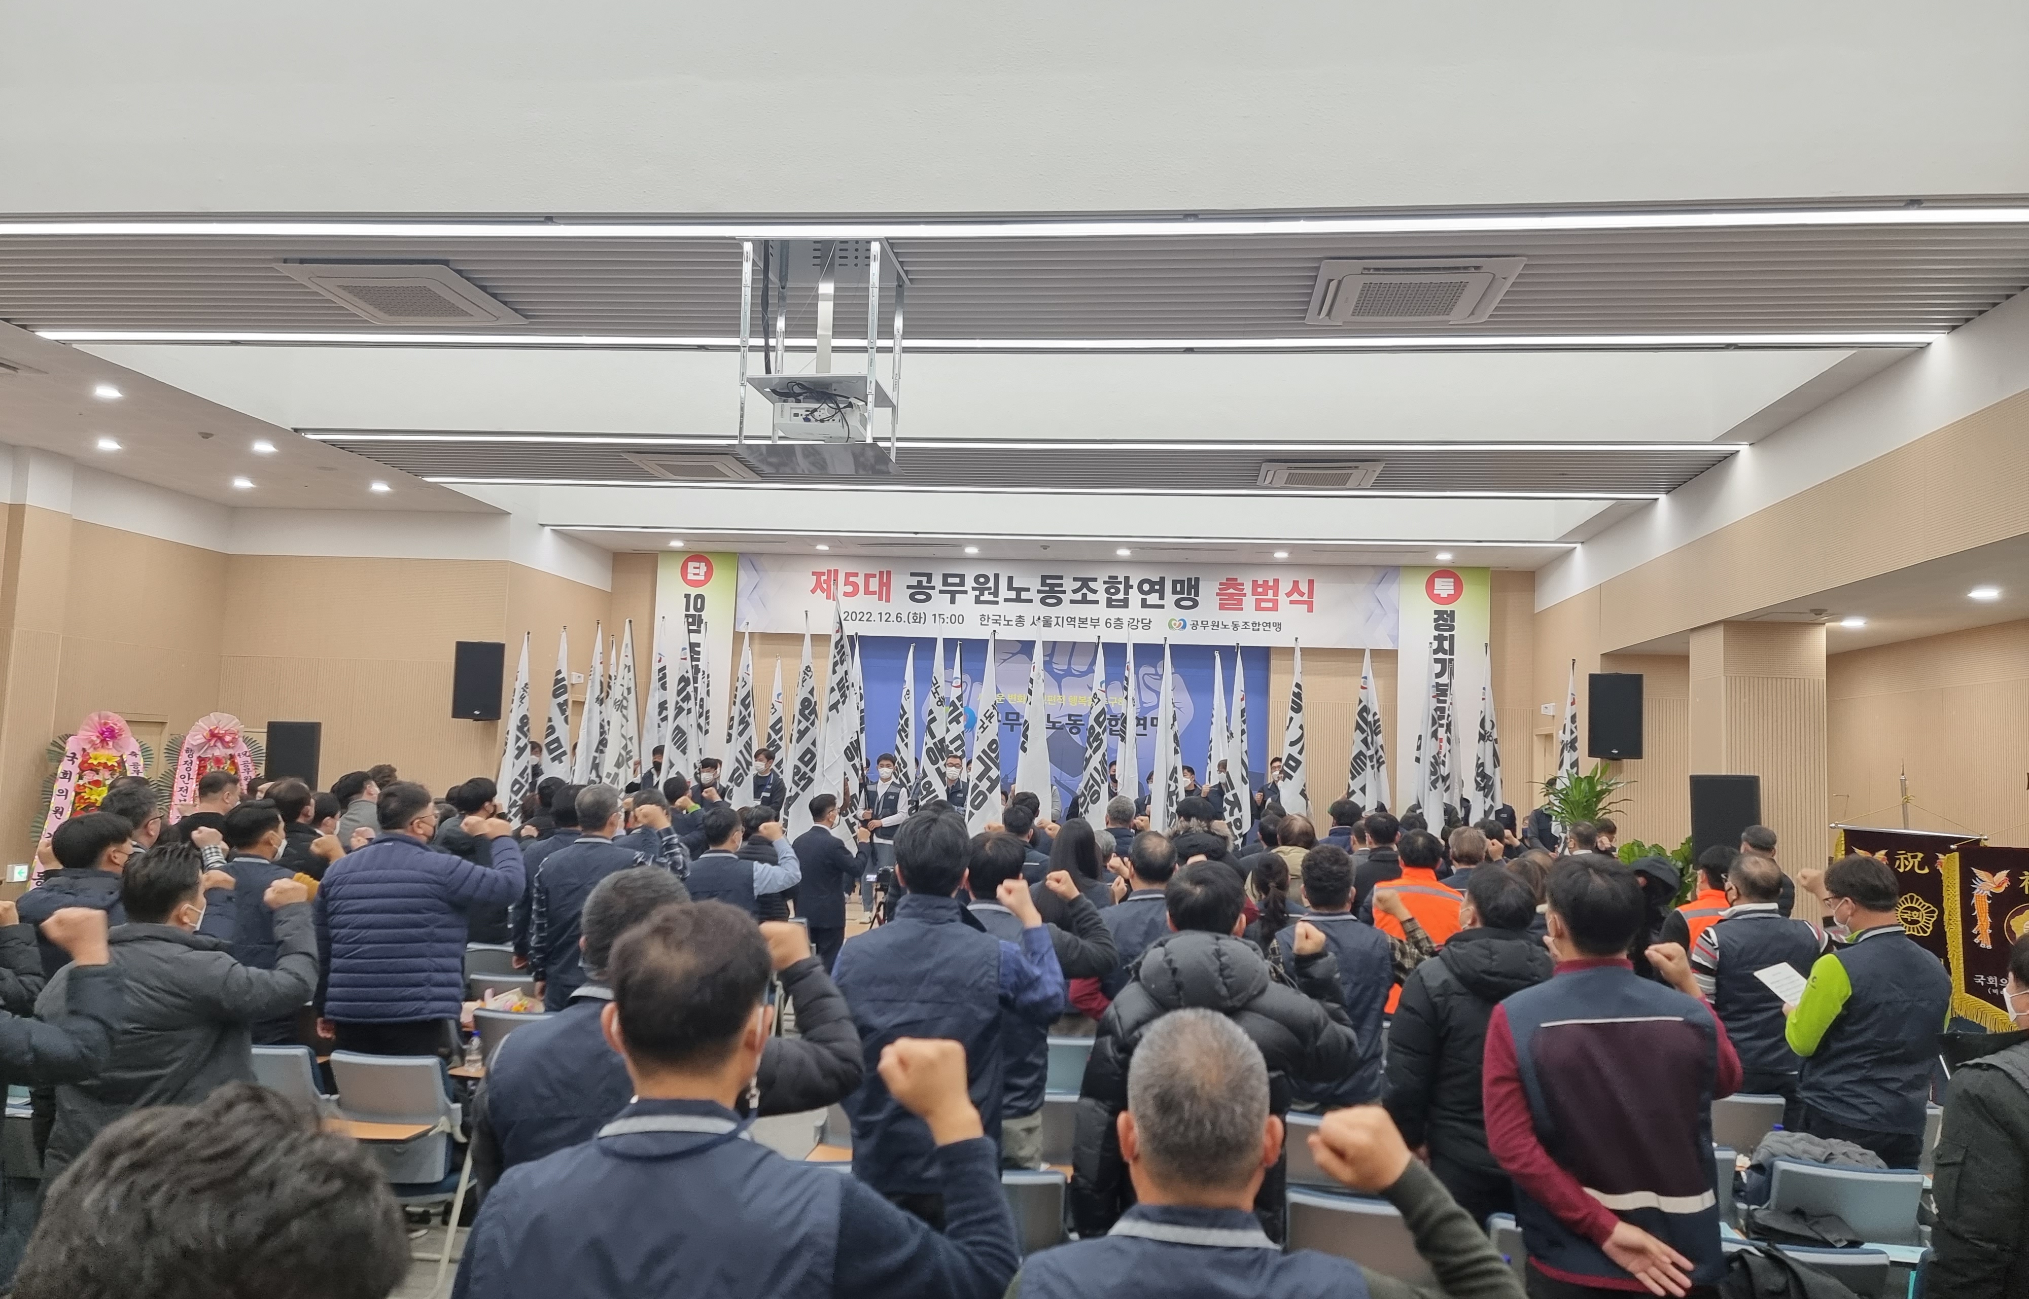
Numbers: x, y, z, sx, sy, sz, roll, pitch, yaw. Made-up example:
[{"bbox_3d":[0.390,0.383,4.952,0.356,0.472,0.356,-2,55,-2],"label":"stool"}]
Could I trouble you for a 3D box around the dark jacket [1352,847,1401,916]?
[{"bbox_3d":[1.896,1.361,7.300,0.500,0.700,0.300,2,-5,7],"label":"dark jacket"}]

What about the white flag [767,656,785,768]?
[{"bbox_3d":[-2.577,1.039,15.000,0.330,1.950,0.280,2,-5,7],"label":"white flag"}]

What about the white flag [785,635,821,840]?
[{"bbox_3d":[-2.180,0.779,14.244,0.360,2.100,0.250,2,-5,7],"label":"white flag"}]

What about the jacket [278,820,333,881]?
[{"bbox_3d":[-3.283,1.116,6.370,0.520,0.700,0.320,0,-5,19],"label":"jacket"}]

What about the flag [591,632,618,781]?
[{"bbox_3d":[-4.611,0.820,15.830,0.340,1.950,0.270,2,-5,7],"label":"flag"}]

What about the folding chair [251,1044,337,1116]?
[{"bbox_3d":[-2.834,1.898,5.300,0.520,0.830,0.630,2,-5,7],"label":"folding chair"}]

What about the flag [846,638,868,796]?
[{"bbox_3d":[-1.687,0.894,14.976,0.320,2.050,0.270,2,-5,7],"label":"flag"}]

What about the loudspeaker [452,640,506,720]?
[{"bbox_3d":[-5.286,0.305,13.900,0.470,0.750,0.430,4,-5,-17],"label":"loudspeaker"}]

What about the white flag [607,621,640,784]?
[{"bbox_3d":[-4.196,0.685,14.831,0.360,2.000,0.220,2,-5,7],"label":"white flag"}]

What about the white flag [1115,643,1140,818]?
[{"bbox_3d":[1.193,0.921,14.838,0.310,2.000,0.270,2,-5,7],"label":"white flag"}]

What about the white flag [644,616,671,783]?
[{"bbox_3d":[-3.963,0.539,15.388,0.300,1.800,0.220,2,-5,7],"label":"white flag"}]

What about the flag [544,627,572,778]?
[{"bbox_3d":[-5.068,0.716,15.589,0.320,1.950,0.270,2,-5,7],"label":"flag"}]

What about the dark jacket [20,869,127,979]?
[{"bbox_3d":[-2.896,1.035,4.370,0.540,0.700,0.340,0,-5,21],"label":"dark jacket"}]

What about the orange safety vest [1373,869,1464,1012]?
[{"bbox_3d":[1.655,1.189,5.750,0.420,0.630,0.280,2,-5,7],"label":"orange safety vest"}]

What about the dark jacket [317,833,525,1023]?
[{"bbox_3d":[-2.342,1.097,5.550,0.620,0.710,0.460,0,-5,22],"label":"dark jacket"}]

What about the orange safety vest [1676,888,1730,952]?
[{"bbox_3d":[3.436,1.497,6.875,0.470,0.640,0.280,2,-5,7],"label":"orange safety vest"}]

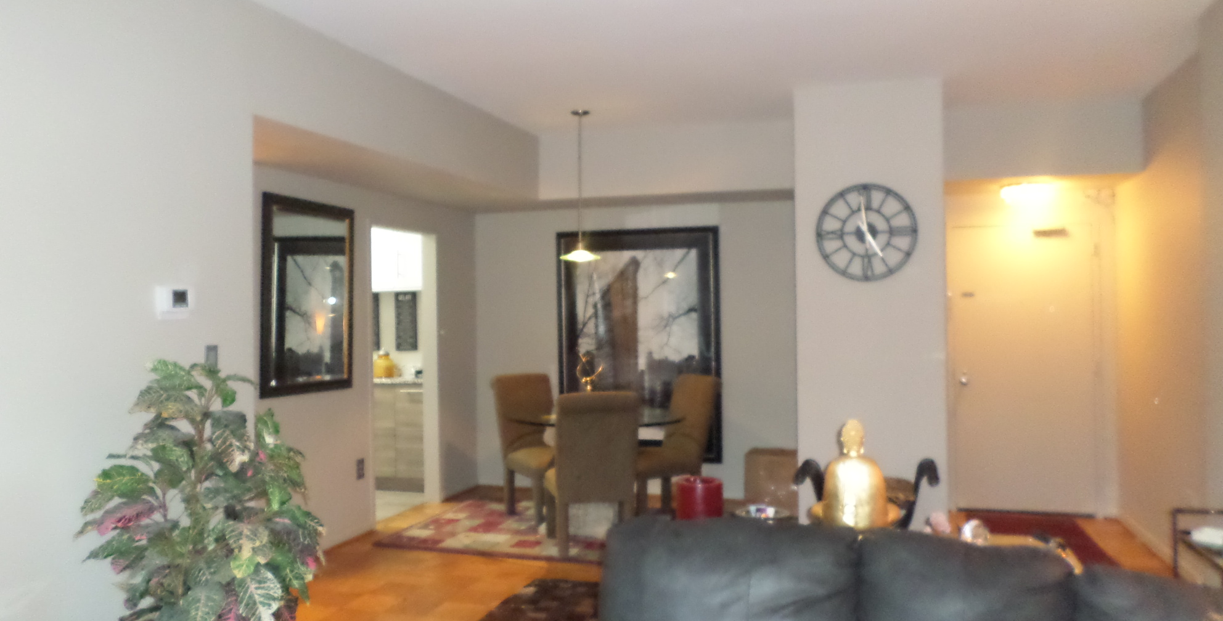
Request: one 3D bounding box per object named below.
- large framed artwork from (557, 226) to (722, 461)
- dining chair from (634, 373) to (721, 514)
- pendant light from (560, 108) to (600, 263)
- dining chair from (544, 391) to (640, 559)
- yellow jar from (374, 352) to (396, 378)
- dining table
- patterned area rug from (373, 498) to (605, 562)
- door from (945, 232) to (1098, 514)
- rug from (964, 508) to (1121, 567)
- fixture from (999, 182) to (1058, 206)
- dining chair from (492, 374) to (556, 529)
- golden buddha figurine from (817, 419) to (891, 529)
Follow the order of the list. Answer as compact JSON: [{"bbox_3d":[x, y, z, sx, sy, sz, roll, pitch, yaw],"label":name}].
[{"bbox_3d":[0.203,0.266,6.901,1.323,1.788,0.050,-1,0,18],"label":"large framed artwork"},{"bbox_3d":[0.362,0.954,6.178,0.640,0.985,0.470,-1,0,-25],"label":"dining chair"},{"bbox_3d":[-0.195,-0.803,5.697,0.250,0.995,0.250,-1,0,0],"label":"pendant light"},{"bbox_3d":[-0.117,0.966,5.443,0.490,0.990,0.630,-1,0,-9],"label":"dining chair"},{"bbox_3d":[-1.944,0.455,7.550,0.186,0.238,0.186,-1,0,0],"label":"yellow jar"},{"bbox_3d":[-0.058,1.082,5.961,1.210,0.755,1.210,-1,0,18],"label":"dining table"},{"bbox_3d":[-0.269,1.449,5.877,2.100,0.012,1.400,0,0,18],"label":"patterned area rug"},{"bbox_3d":[2.914,0.413,6.261,0.915,2.030,0.050,0,0,18],"label":"door"},{"bbox_3d":[2.627,1.429,5.467,0.720,0.012,1.560,0,0,18],"label":"rug"},{"bbox_3d":[2.777,-0.772,5.869,0.360,0.120,0.360,-1,0,19],"label":"fixture"},{"bbox_3d":[-0.470,0.967,6.338,0.490,0.990,0.640,-1,0,-34],"label":"dining chair"},{"bbox_3d":[0.782,0.546,2.830,0.280,0.385,0.200,0,0,18],"label":"golden buddha figurine"}]

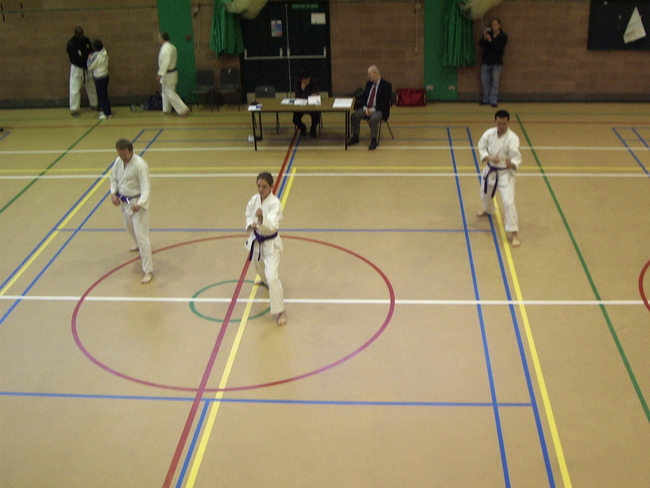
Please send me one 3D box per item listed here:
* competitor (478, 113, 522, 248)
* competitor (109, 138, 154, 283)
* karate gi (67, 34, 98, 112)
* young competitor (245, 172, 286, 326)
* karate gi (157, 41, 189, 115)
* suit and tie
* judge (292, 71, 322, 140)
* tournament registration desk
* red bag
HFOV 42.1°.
[{"bbox_3d":[2.306,-0.964,11.085,0.693,1.673,1.052,7,26,19],"label":"competitor"},{"bbox_3d":[-2.371,-0.489,10.202,0.620,1.690,0.980,4,25,12],"label":"competitor"},{"bbox_3d":[-4.865,-3.416,16.945,0.640,1.500,0.420,-17,29,-29],"label":"karate gi"},{"bbox_3d":[-0.649,-0.018,9.233,0.580,1.520,0.980,4,25,12],"label":"young competitor"},{"bbox_3d":[-3.024,-3.258,16.646,0.594,1.366,0.495,6,26,18],"label":"karate gi"},{"bbox_3d":[0.848,-2.327,14.738,0.564,1.069,0.733,18,32,36],"label":"suit and tie"},{"bbox_3d":[-0.300,-2.529,15.112,0.520,1.160,0.740,0,25,5],"label":"judge"},{"bbox_3d":[-0.391,-2.090,14.672,1.800,0.730,0.800,0,25,5],"label":"tournament registration desk"},{"bbox_3d":[1.713,-2.946,16.881,0.610,0.320,0.300,-1,25,3],"label":"red bag"}]

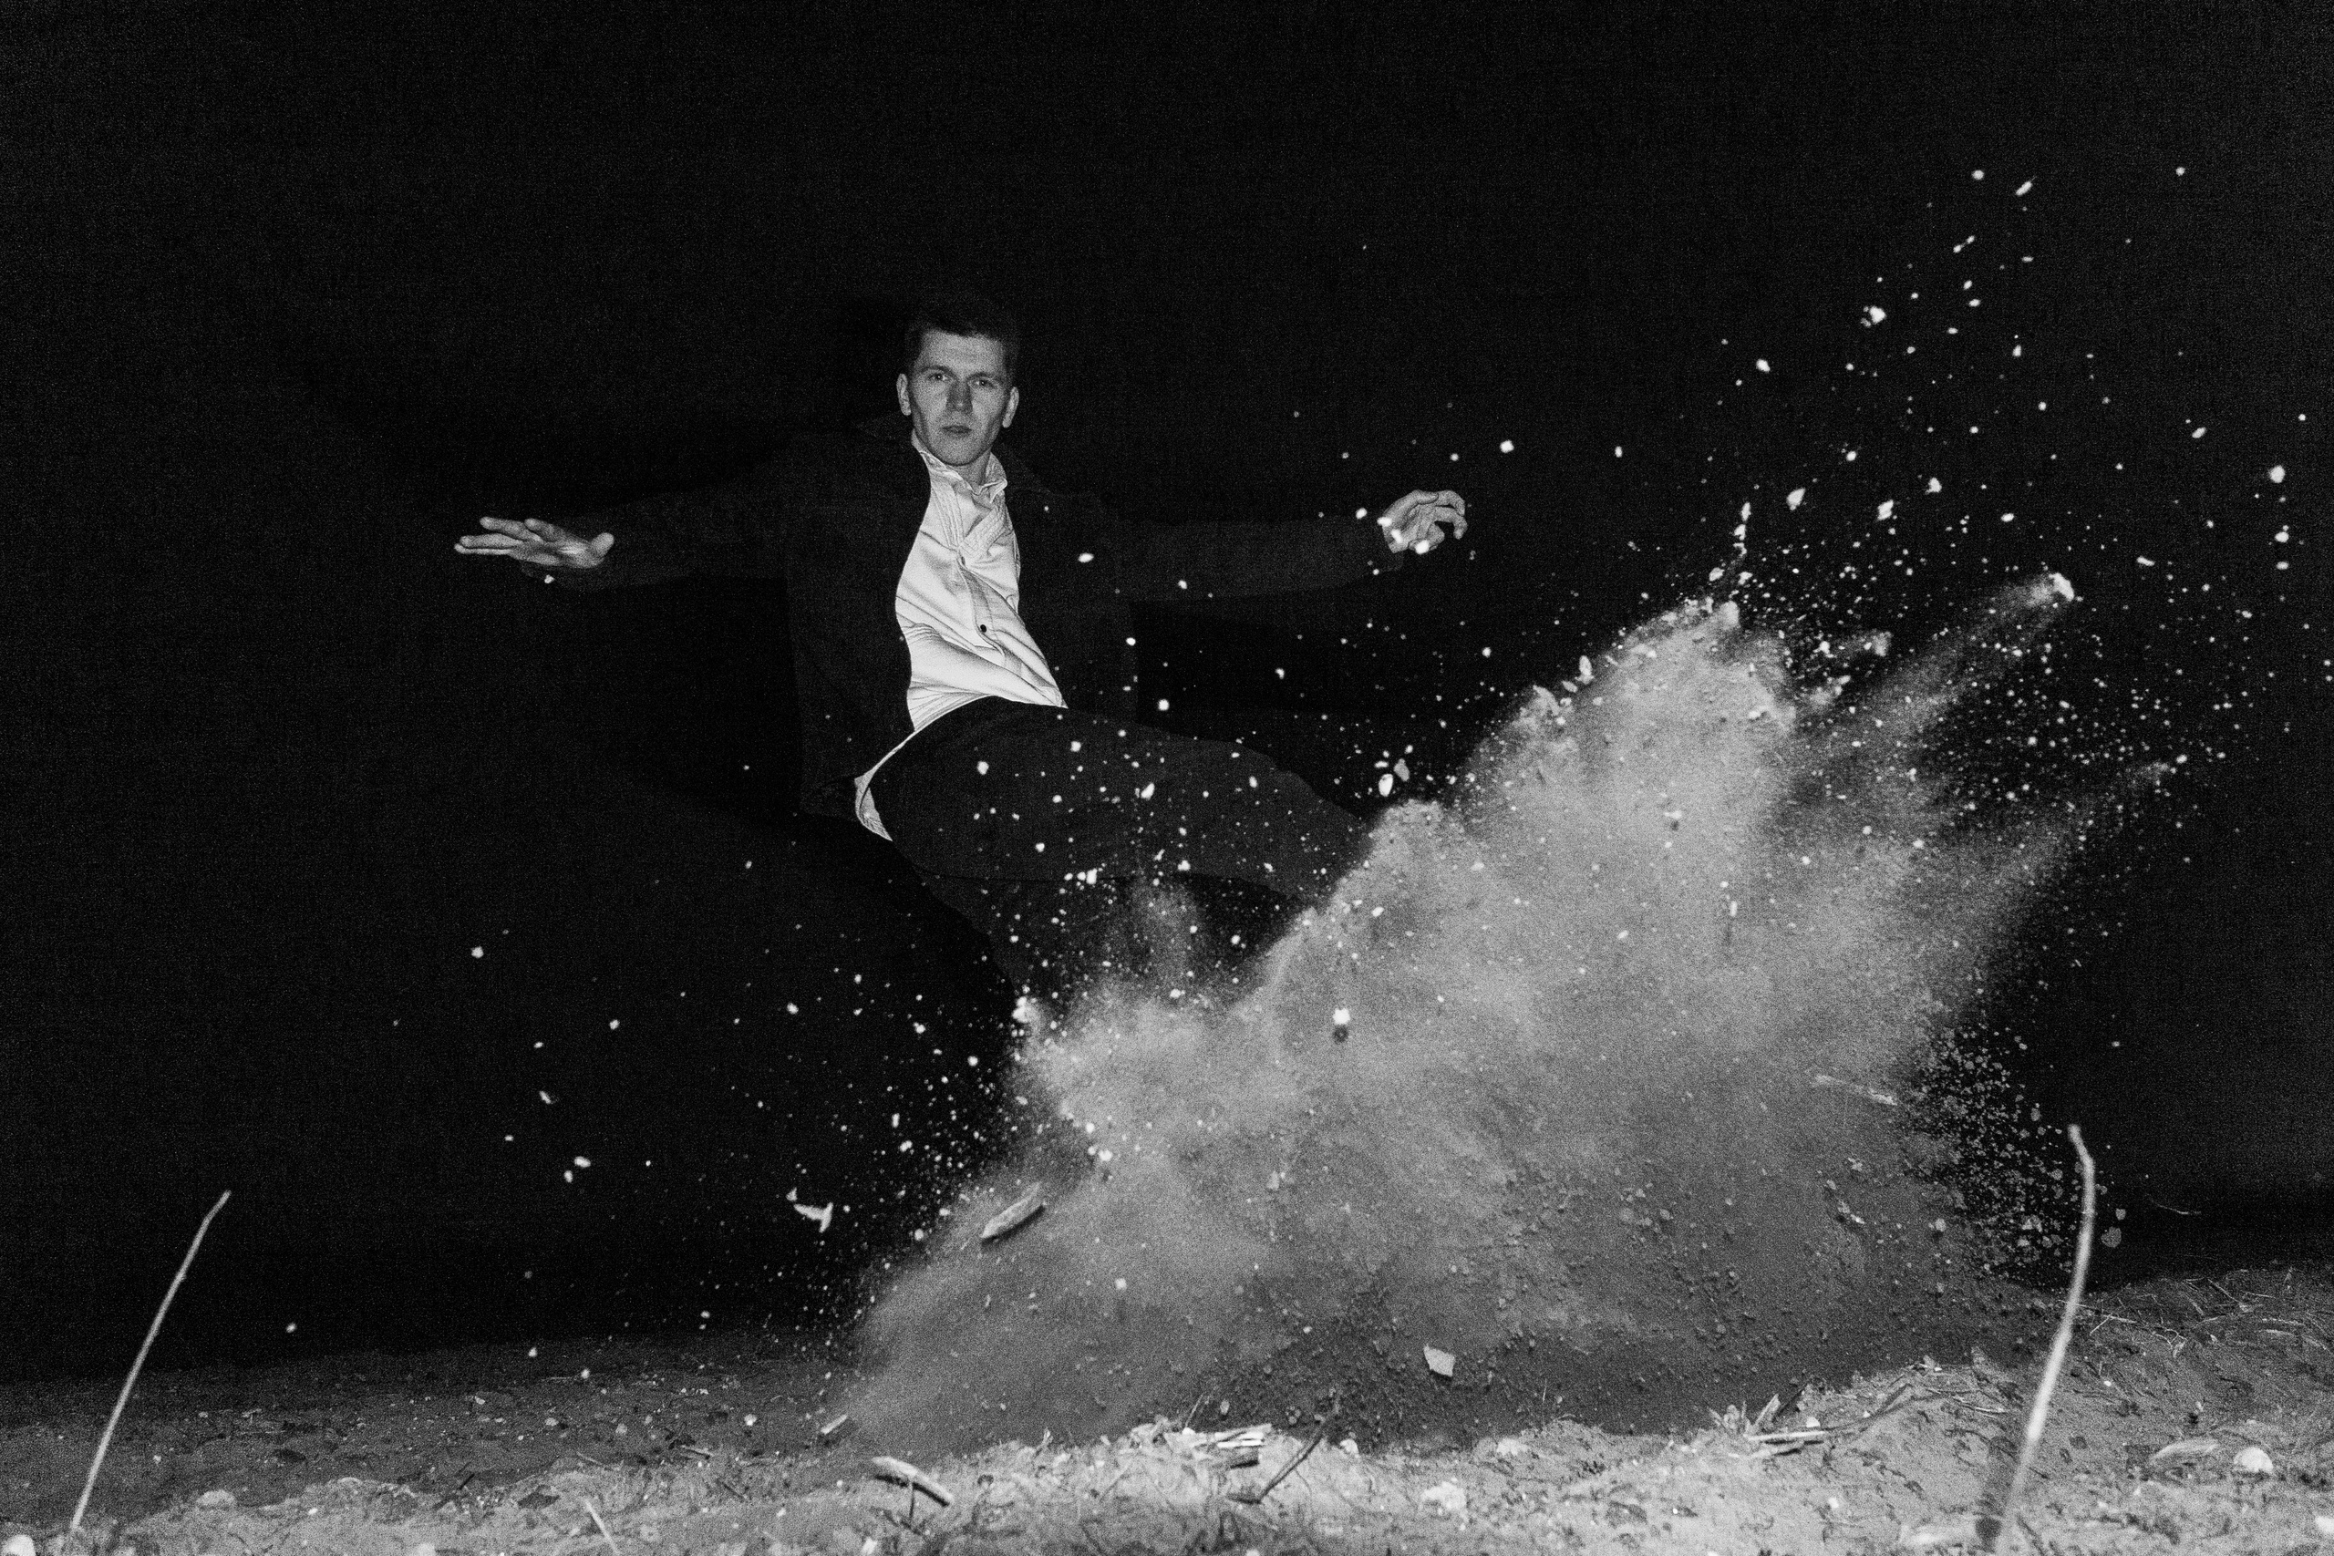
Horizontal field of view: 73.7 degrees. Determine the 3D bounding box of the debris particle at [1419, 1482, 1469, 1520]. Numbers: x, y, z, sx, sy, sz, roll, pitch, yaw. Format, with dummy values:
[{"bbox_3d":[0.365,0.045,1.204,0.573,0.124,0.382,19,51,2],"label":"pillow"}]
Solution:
[{"bbox_3d":[0.289,0.750,1.620,0.047,0.033,0.040,0,-11,0],"label":"debris particle"}]

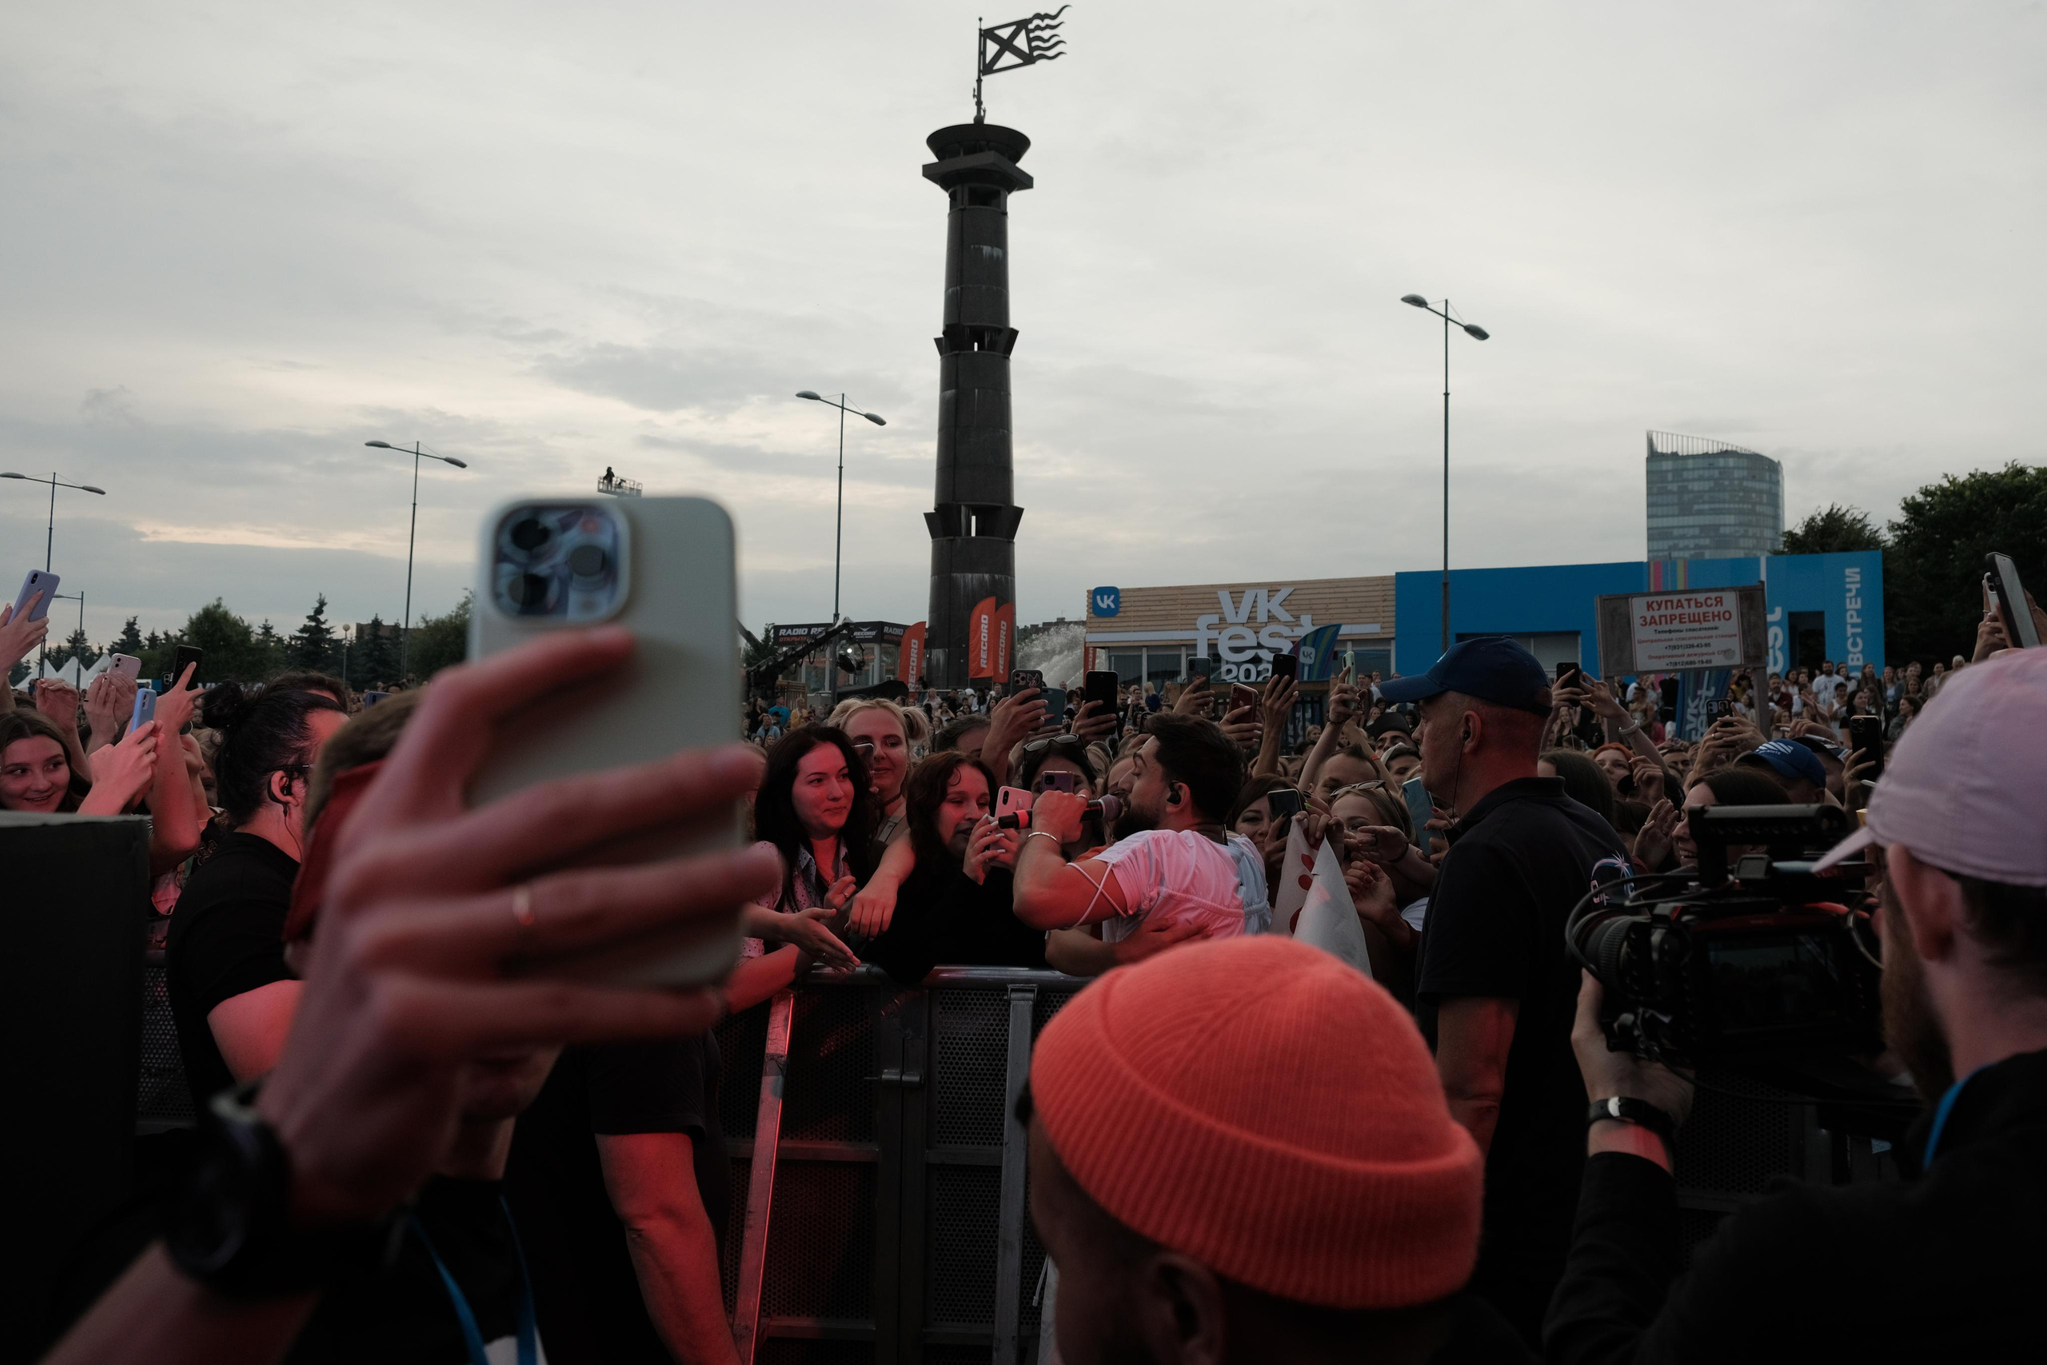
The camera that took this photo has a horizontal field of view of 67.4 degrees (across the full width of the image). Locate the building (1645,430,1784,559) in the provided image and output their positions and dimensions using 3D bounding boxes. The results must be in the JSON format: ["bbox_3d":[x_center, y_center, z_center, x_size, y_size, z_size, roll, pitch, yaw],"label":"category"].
[{"bbox_3d":[219.644,-26.455,486.544,39.000,108.000,30.000,0,-4,12],"label":"building"}]

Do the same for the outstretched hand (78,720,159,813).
[{"bbox_3d":[-1.591,0.147,2.700,0.130,0.155,0.090,0,-4,24],"label":"outstretched hand"}]

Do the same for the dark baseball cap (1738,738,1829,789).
[{"bbox_3d":[2.072,0.221,4.200,0.180,0.125,0.250,12,-4,41],"label":"dark baseball cap"}]

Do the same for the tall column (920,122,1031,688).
[{"bbox_3d":[-1.752,-8.191,50.386,3.300,20.660,3.300,1,-3,0],"label":"tall column"}]

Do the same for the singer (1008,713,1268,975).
[{"bbox_3d":[0.241,0.869,2.952,0.530,1.620,0.480,4,-5,-43],"label":"singer"}]

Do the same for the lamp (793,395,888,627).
[{"bbox_3d":[-5.155,-3.082,42.703,0.400,10.010,3.500,-1,-4,33],"label":"lamp"}]

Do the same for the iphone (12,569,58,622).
[{"bbox_3d":[-2.243,-0.183,3.480,0.011,0.151,0.076,36,12,28],"label":"iphone"}]

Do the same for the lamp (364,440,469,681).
[{"bbox_3d":[-20.187,-2.967,50.700,0.400,10.120,3.500,-1,-4,31],"label":"lamp"}]

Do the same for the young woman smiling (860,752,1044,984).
[{"bbox_3d":[-0.171,0.979,3.498,0.520,1.640,0.450,3,-4,-25],"label":"young woman smiling"}]

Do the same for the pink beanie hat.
[{"bbox_3d":[0.116,0.184,0.718,0.213,0.140,0.185,24,4,36],"label":"pink beanie hat"}]

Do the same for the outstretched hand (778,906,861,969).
[{"bbox_3d":[-0.422,0.523,3.150,0.175,0.100,0.070,30,0,21],"label":"outstretched hand"}]

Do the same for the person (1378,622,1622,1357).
[{"bbox_3d":[0.732,0.843,2.296,0.370,1.820,0.520,-1,-4,35],"label":"person"}]

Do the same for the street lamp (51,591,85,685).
[{"bbox_3d":[-87.144,-3.279,140.000,3.000,10.000,0.400,4,-5,-37],"label":"street lamp"}]

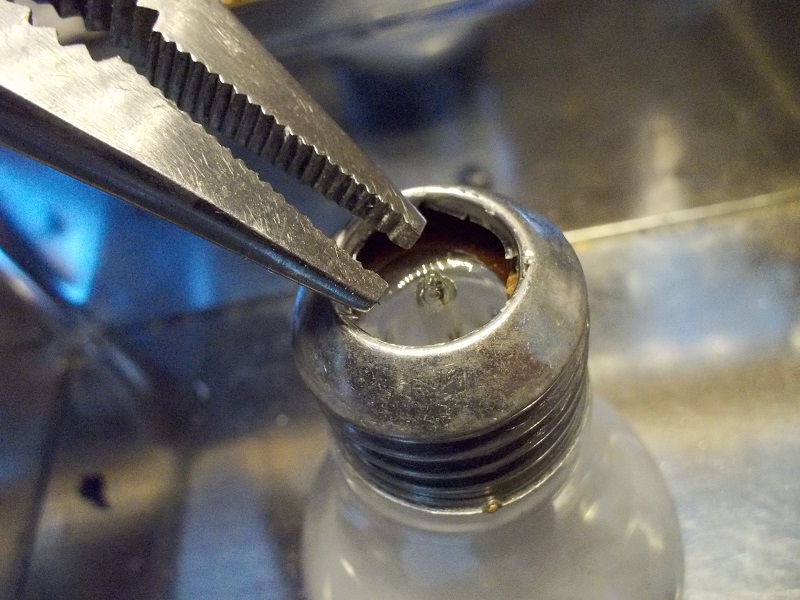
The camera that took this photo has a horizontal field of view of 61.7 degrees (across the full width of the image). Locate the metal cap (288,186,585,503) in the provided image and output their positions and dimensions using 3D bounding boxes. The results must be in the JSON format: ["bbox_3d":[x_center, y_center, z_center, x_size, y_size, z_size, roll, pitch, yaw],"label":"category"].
[{"bbox_3d":[0.004,0.003,0.063,0.027,0.021,0.027,-6,54,8],"label":"metal cap"}]

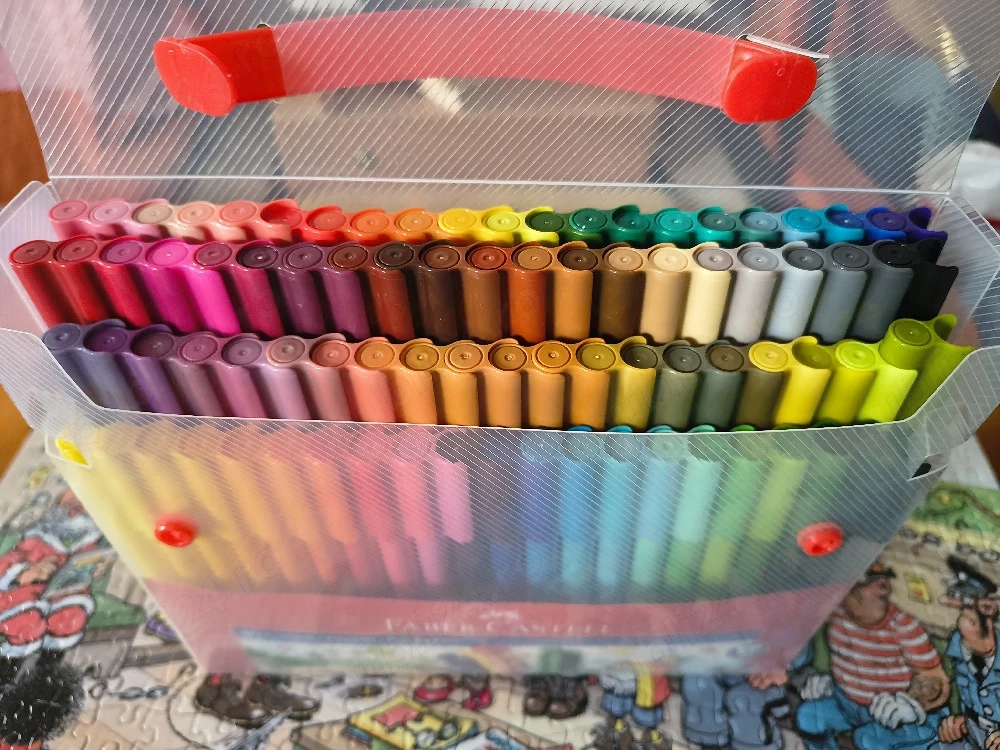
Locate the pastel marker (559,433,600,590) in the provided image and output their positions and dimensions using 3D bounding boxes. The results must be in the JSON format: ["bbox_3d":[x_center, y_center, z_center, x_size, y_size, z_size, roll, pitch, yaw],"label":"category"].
[{"bbox_3d":[0.024,0.067,0.230,0.011,0.130,0.011,-2,43,0],"label":"pastel marker"}]

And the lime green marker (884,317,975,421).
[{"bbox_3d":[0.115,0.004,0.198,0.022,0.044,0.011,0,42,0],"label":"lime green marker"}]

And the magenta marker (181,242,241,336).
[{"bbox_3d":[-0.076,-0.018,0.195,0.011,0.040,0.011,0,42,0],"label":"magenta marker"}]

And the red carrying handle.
[{"bbox_3d":[-0.003,-0.077,0.172,0.149,0.021,0.028,0,38,-1],"label":"red carrying handle"}]

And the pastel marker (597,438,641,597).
[{"bbox_3d":[0.034,0.067,0.230,0.011,0.130,0.011,-2,43,0],"label":"pastel marker"}]

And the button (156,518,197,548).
[{"bbox_3d":[-0.096,0.047,0.204,0.012,0.012,0.005,0,42,0],"label":"button"}]

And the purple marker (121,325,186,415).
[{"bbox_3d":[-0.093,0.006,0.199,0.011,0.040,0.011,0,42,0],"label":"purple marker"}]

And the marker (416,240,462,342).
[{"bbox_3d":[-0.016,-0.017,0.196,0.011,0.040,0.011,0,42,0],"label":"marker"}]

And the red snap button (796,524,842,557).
[{"bbox_3d":[0.095,0.049,0.207,0.012,0.012,0.004,0,44,-1],"label":"red snap button"}]

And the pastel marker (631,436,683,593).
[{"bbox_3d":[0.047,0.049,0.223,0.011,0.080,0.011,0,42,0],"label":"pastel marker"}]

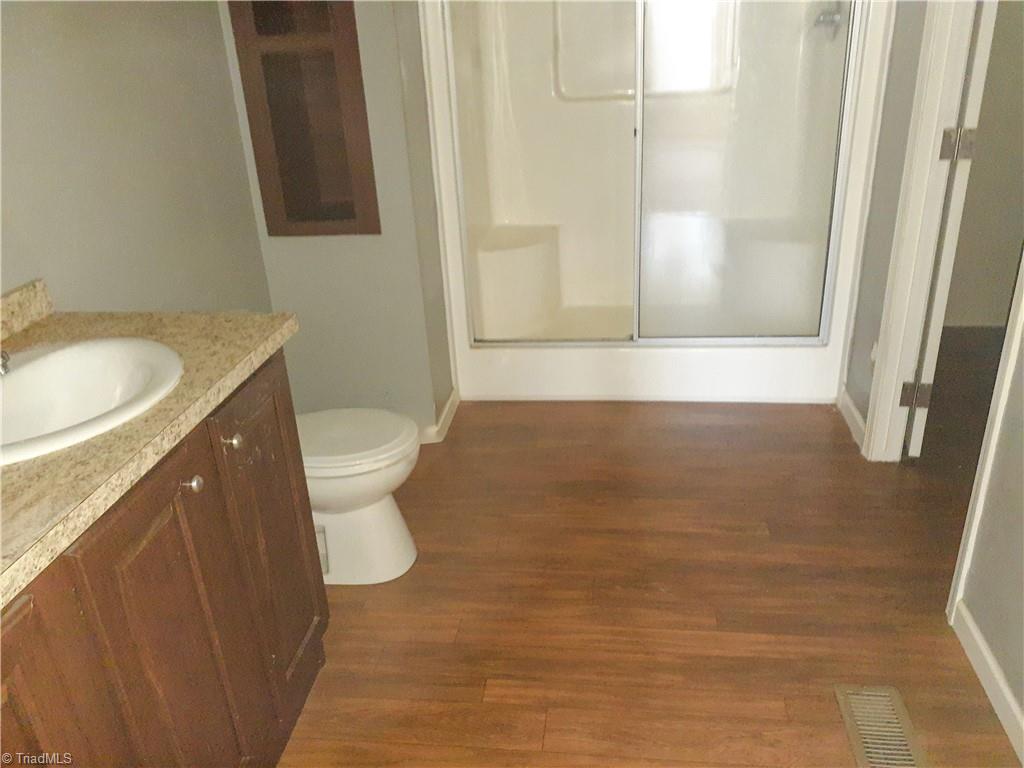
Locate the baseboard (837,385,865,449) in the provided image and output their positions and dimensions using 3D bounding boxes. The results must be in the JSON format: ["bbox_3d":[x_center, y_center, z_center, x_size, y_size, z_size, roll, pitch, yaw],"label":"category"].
[{"bbox_3d":[1.260,0.121,2.953,0.015,0.087,0.378,0,24,8],"label":"baseboard"}]

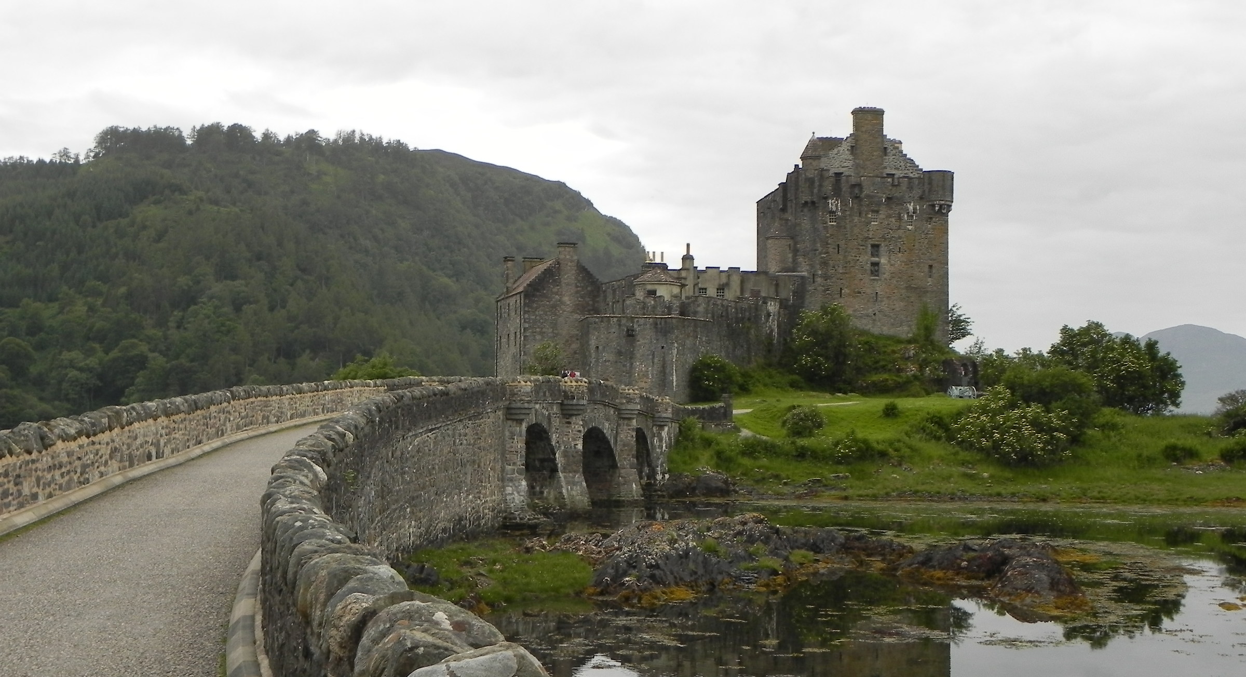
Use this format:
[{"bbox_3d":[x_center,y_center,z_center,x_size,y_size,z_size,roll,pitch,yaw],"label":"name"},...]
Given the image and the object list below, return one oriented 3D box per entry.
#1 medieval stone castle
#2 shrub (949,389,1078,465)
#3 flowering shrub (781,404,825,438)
[{"bbox_3d":[9.591,-6.574,155.610,39.000,27.000,40.000,1,-3,-10],"label":"medieval stone castle"},{"bbox_3d":[26.088,5.888,110.657,8.000,4.900,6.500,0,-3,13],"label":"shrub"},{"bbox_3d":[13.018,5.930,119.361,3.100,2.350,3.000,0,-3,6],"label":"flowering shrub"}]

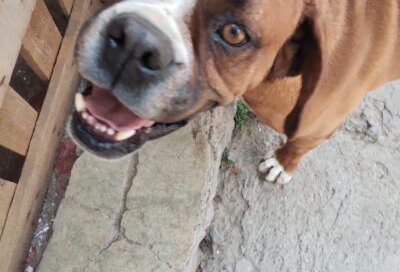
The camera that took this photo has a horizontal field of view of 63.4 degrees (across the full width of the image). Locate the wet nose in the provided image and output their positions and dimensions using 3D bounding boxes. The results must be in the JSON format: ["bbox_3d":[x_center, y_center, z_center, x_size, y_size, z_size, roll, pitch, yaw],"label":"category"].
[{"bbox_3d":[-0.046,-0.064,0.238,0.050,0.030,0.043,31,97,6],"label":"wet nose"}]

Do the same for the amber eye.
[{"bbox_3d":[0.030,-0.088,0.280,0.024,0.015,0.020,26,103,-6],"label":"amber eye"}]

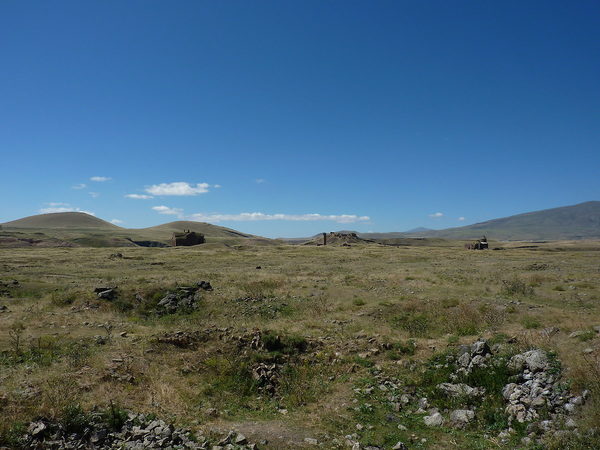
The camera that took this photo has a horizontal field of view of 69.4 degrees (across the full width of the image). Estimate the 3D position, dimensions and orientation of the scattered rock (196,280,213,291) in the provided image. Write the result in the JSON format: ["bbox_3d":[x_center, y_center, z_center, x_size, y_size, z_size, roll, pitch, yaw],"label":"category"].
[{"bbox_3d":[-3.813,2.416,17.300,0.580,0.360,0.460,0,-2,-11],"label":"scattered rock"}]

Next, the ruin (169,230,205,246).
[{"bbox_3d":[-130.766,15.734,505.000,34.000,18.000,22.000,1,-2,-25],"label":"ruin"}]

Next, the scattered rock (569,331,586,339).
[{"bbox_3d":[5.572,2.199,8.700,0.290,0.120,0.220,-1,-2,27],"label":"scattered rock"}]

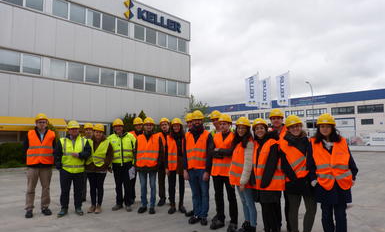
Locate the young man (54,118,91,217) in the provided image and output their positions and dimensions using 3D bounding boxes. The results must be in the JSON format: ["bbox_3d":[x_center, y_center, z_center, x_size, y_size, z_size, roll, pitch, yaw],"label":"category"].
[{"bbox_3d":[-2.249,0.959,5.193,0.620,1.732,0.420,1,-4,-22],"label":"young man"}]

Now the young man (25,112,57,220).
[{"bbox_3d":[-2.798,0.886,5.135,0.600,1.869,0.360,2,-4,-25],"label":"young man"}]

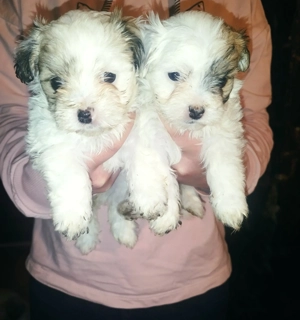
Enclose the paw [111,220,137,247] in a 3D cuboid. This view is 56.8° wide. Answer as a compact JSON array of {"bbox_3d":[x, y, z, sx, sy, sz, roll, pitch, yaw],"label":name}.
[{"bbox_3d":[-0.040,0.116,0.430,0.041,0.043,0.045,0,10,-3],"label":"paw"}]

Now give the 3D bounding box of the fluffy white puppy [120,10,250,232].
[{"bbox_3d":[0.055,-0.054,0.410,0.180,0.290,0.180,0,10,-3],"label":"fluffy white puppy"}]

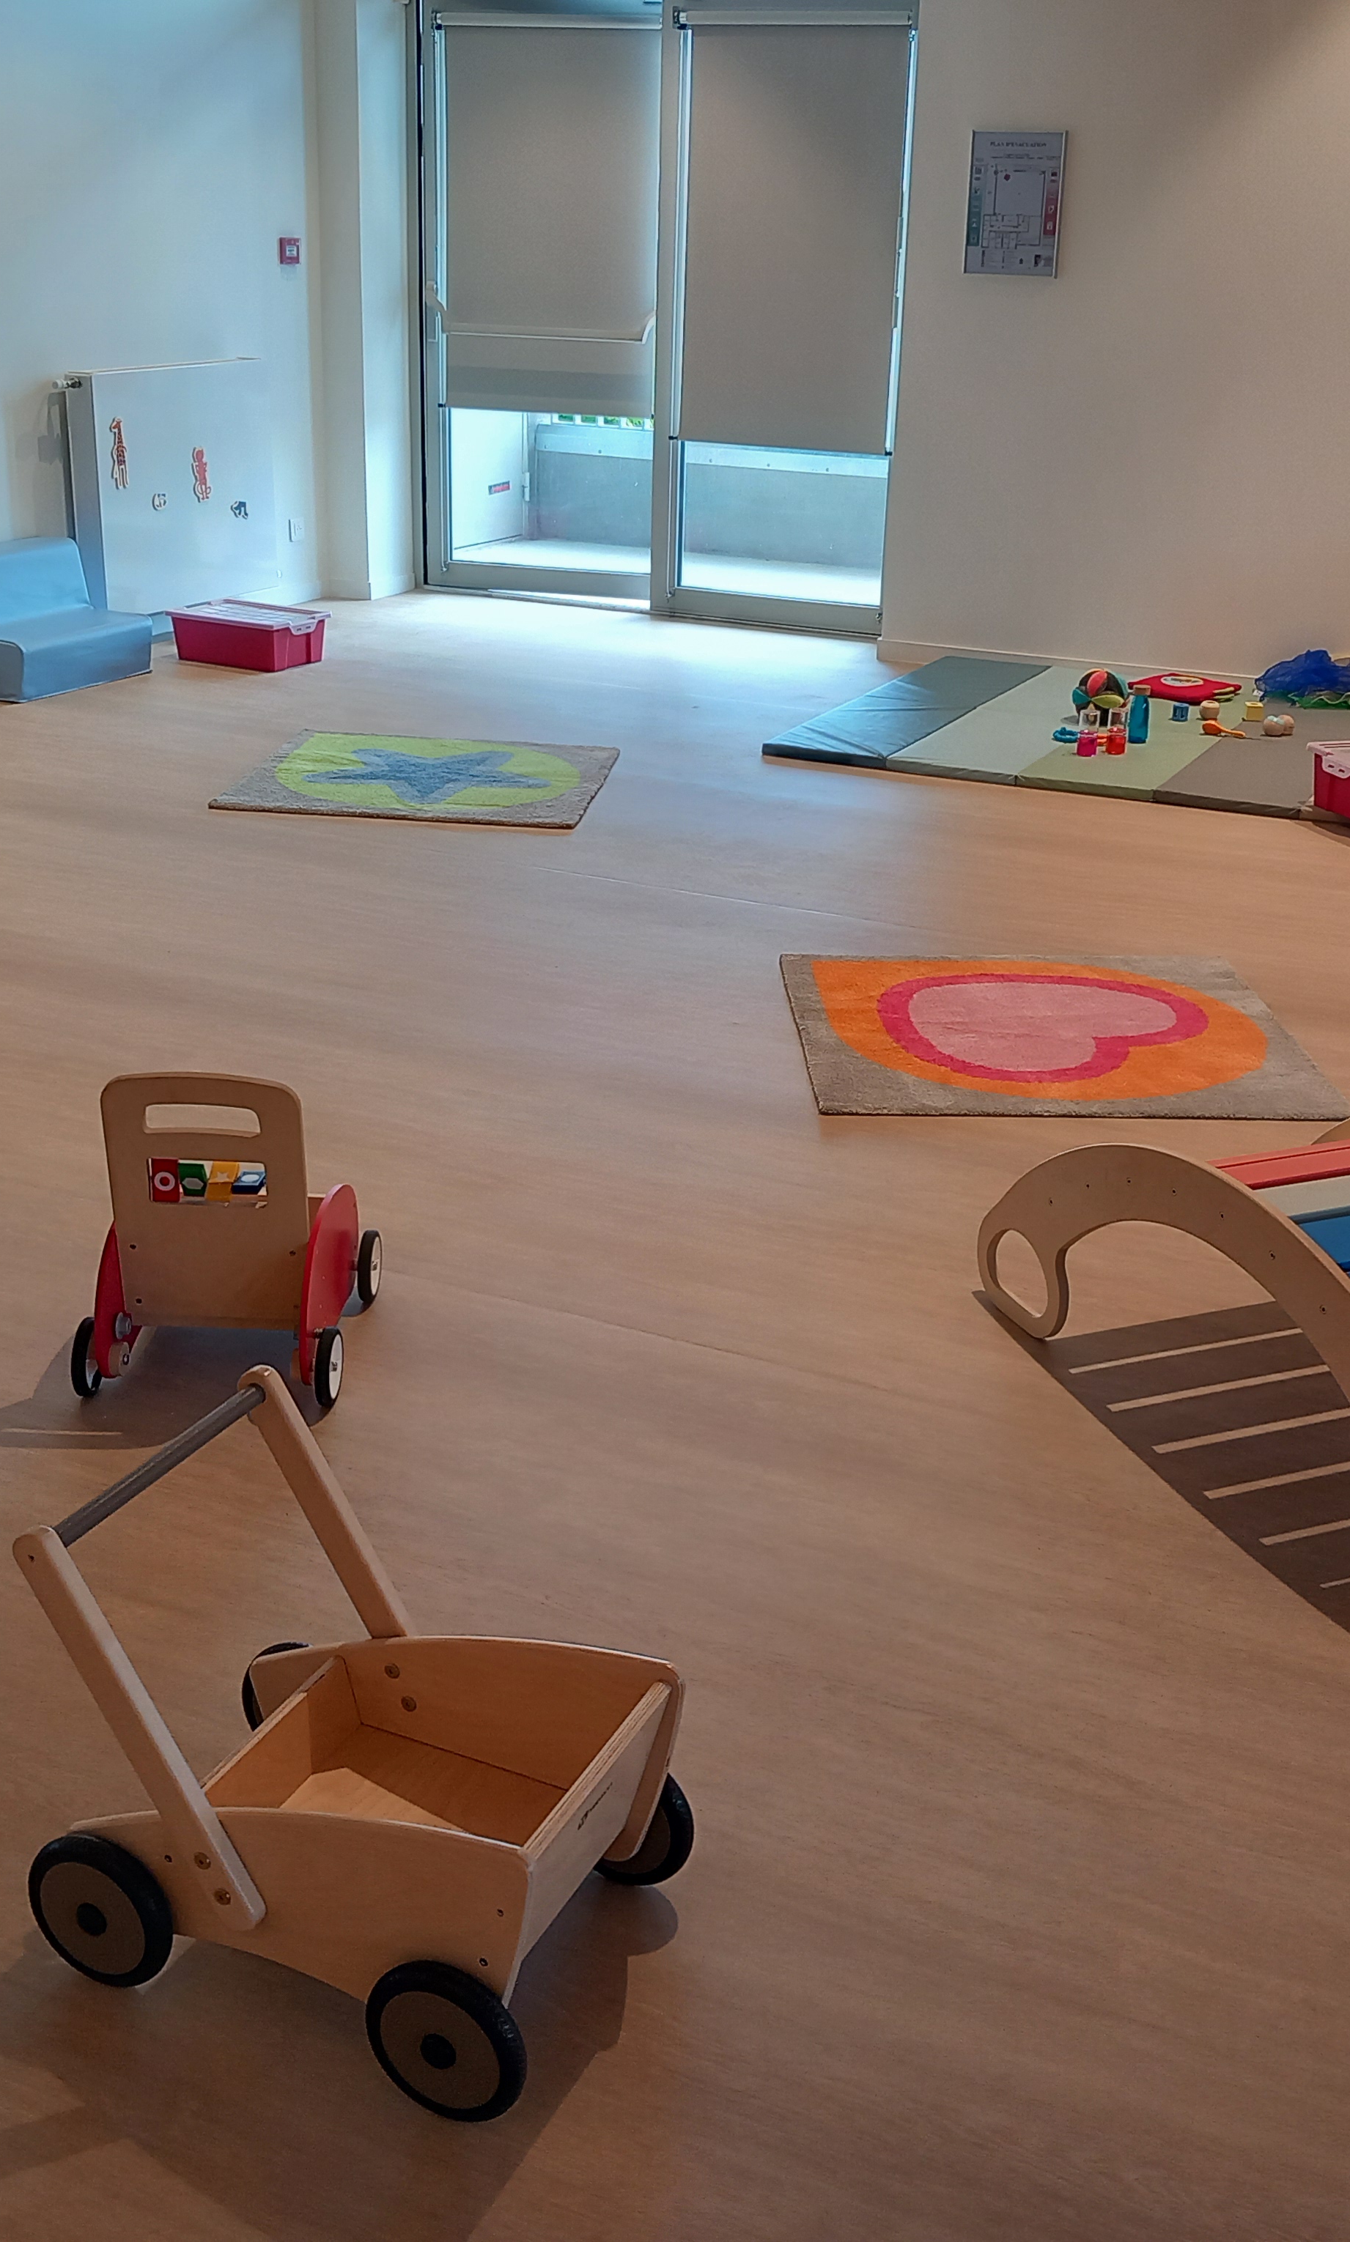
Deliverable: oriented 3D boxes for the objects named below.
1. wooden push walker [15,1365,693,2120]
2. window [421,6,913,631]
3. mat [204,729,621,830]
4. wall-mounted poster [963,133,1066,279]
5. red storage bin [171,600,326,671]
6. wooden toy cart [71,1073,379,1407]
[{"bbox_3d":[-0.262,0.513,1.992,0.468,0.423,0.342,11,23,23],"label":"wooden push walker"},{"bbox_3d":[-0.100,-3.062,8.897,2.020,2.220,0.100,12,24,24],"label":"window"},{"bbox_3d":[-0.653,-0.924,6.195,0.905,0.014,0.905,4,21,5],"label":"mat"},{"bbox_3d":[1.065,-2.872,7.307,0.307,0.420,0.015,10,23,21],"label":"wall-mounted poster"},{"bbox_3d":[-1.470,-1.678,8.096,0.458,0.160,0.313,13,24,26],"label":"red storage bin"},{"bbox_3d":[-0.618,0.105,3.199,0.346,0.472,0.420,2,21,1],"label":"wooden toy cart"}]

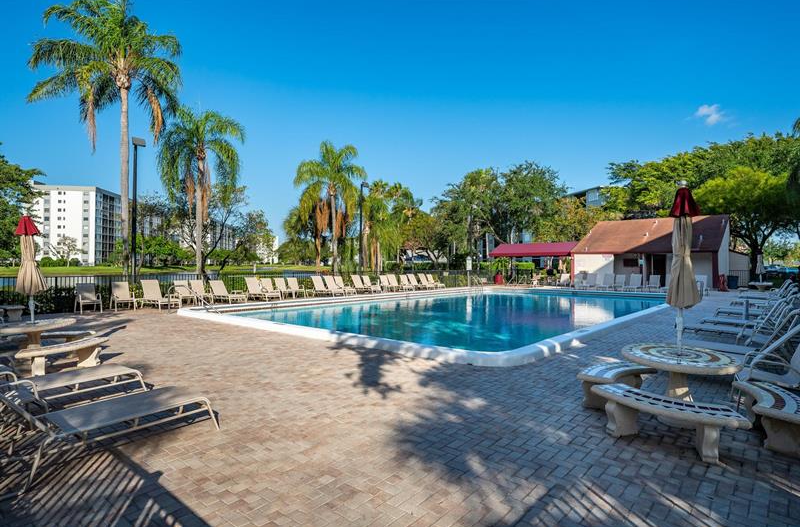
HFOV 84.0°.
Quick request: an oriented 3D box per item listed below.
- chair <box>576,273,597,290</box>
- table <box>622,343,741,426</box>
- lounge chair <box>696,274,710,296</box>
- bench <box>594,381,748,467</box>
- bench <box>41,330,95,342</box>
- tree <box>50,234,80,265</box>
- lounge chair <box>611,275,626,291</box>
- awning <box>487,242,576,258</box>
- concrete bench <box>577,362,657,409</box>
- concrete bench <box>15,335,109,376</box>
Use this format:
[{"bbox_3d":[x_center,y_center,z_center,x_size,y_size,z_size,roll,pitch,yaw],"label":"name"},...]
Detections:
[{"bbox_3d":[11.921,1.155,28.400,0.680,0.970,1.400,0,0,38],"label":"chair"},{"bbox_3d":[2.825,1.267,4.490,1.030,0.720,1.030,0,0,0],"label":"table"},{"bbox_3d":[16.500,1.190,24.400,0.660,0.980,1.500,0,0,41],"label":"lounge chair"},{"bbox_3d":[2.365,1.435,3.990,0.580,0.410,1.260,0,0,-37],"label":"bench"},{"bbox_3d":[-5.700,1.406,7.450,1.250,0.410,0.460,0,0,-17],"label":"bench"},{"bbox_3d":[-90.000,-3.300,120.000,7.800,8.400,7.800,0,0,-37],"label":"tree"},{"bbox_3d":[13.456,1.155,27.300,0.680,0.970,1.400,0,0,38],"label":"lounge chair"},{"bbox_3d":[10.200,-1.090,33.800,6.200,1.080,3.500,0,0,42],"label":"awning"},{"bbox_3d":[2.490,1.418,5.120,1.270,0.410,0.460,0,0,-34],"label":"concrete bench"},{"bbox_3d":[-4.870,1.400,6.540,0.480,0.430,1.250,0,0,23],"label":"concrete bench"}]

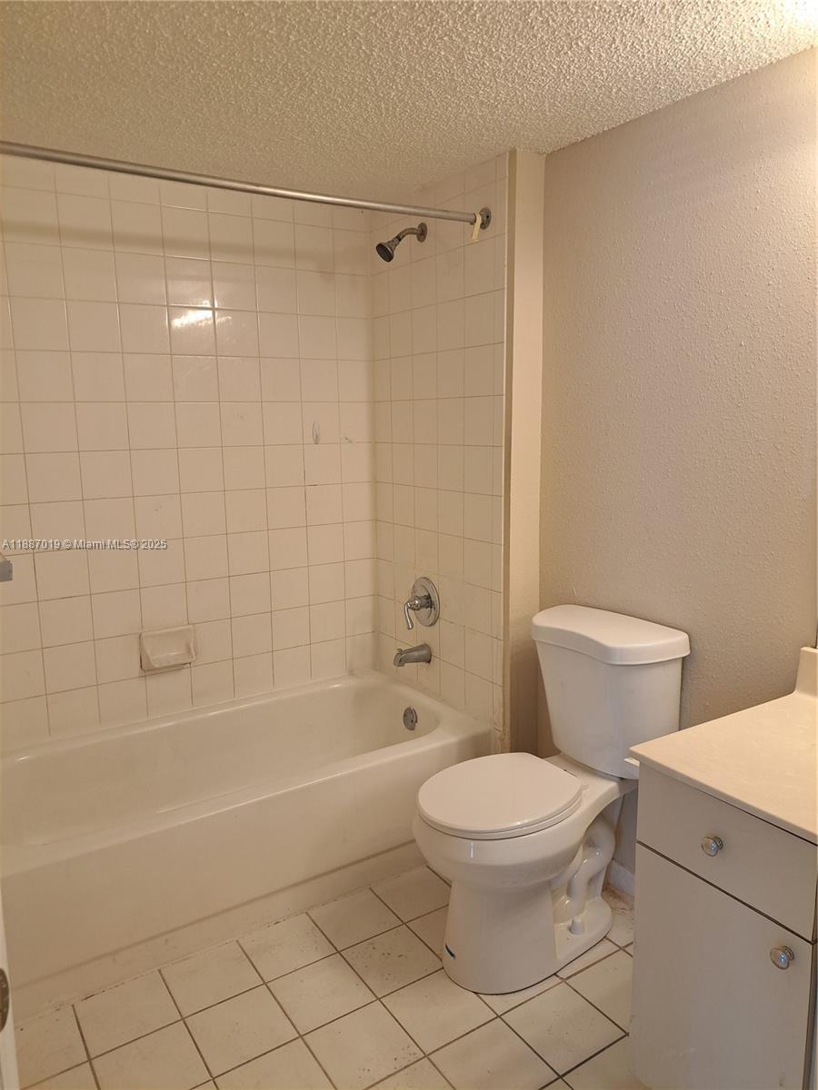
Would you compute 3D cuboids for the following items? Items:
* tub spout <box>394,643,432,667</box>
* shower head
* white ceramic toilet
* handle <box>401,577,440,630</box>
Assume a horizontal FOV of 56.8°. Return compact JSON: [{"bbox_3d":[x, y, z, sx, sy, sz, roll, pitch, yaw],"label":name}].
[{"bbox_3d":[0.006,0.401,2.716,0.146,0.074,0.060,-7,10,-32],"label":"tub spout"},{"bbox_3d":[-0.029,-0.994,2.478,0.180,0.140,0.066,-7,10,-32],"label":"shower head"},{"bbox_3d":[0.321,0.643,1.985,0.695,0.805,0.438,-7,10,-32],"label":"white ceramic toilet"},{"bbox_3d":[0.026,0.212,2.700,0.092,0.187,0.178,-7,10,-32],"label":"handle"}]

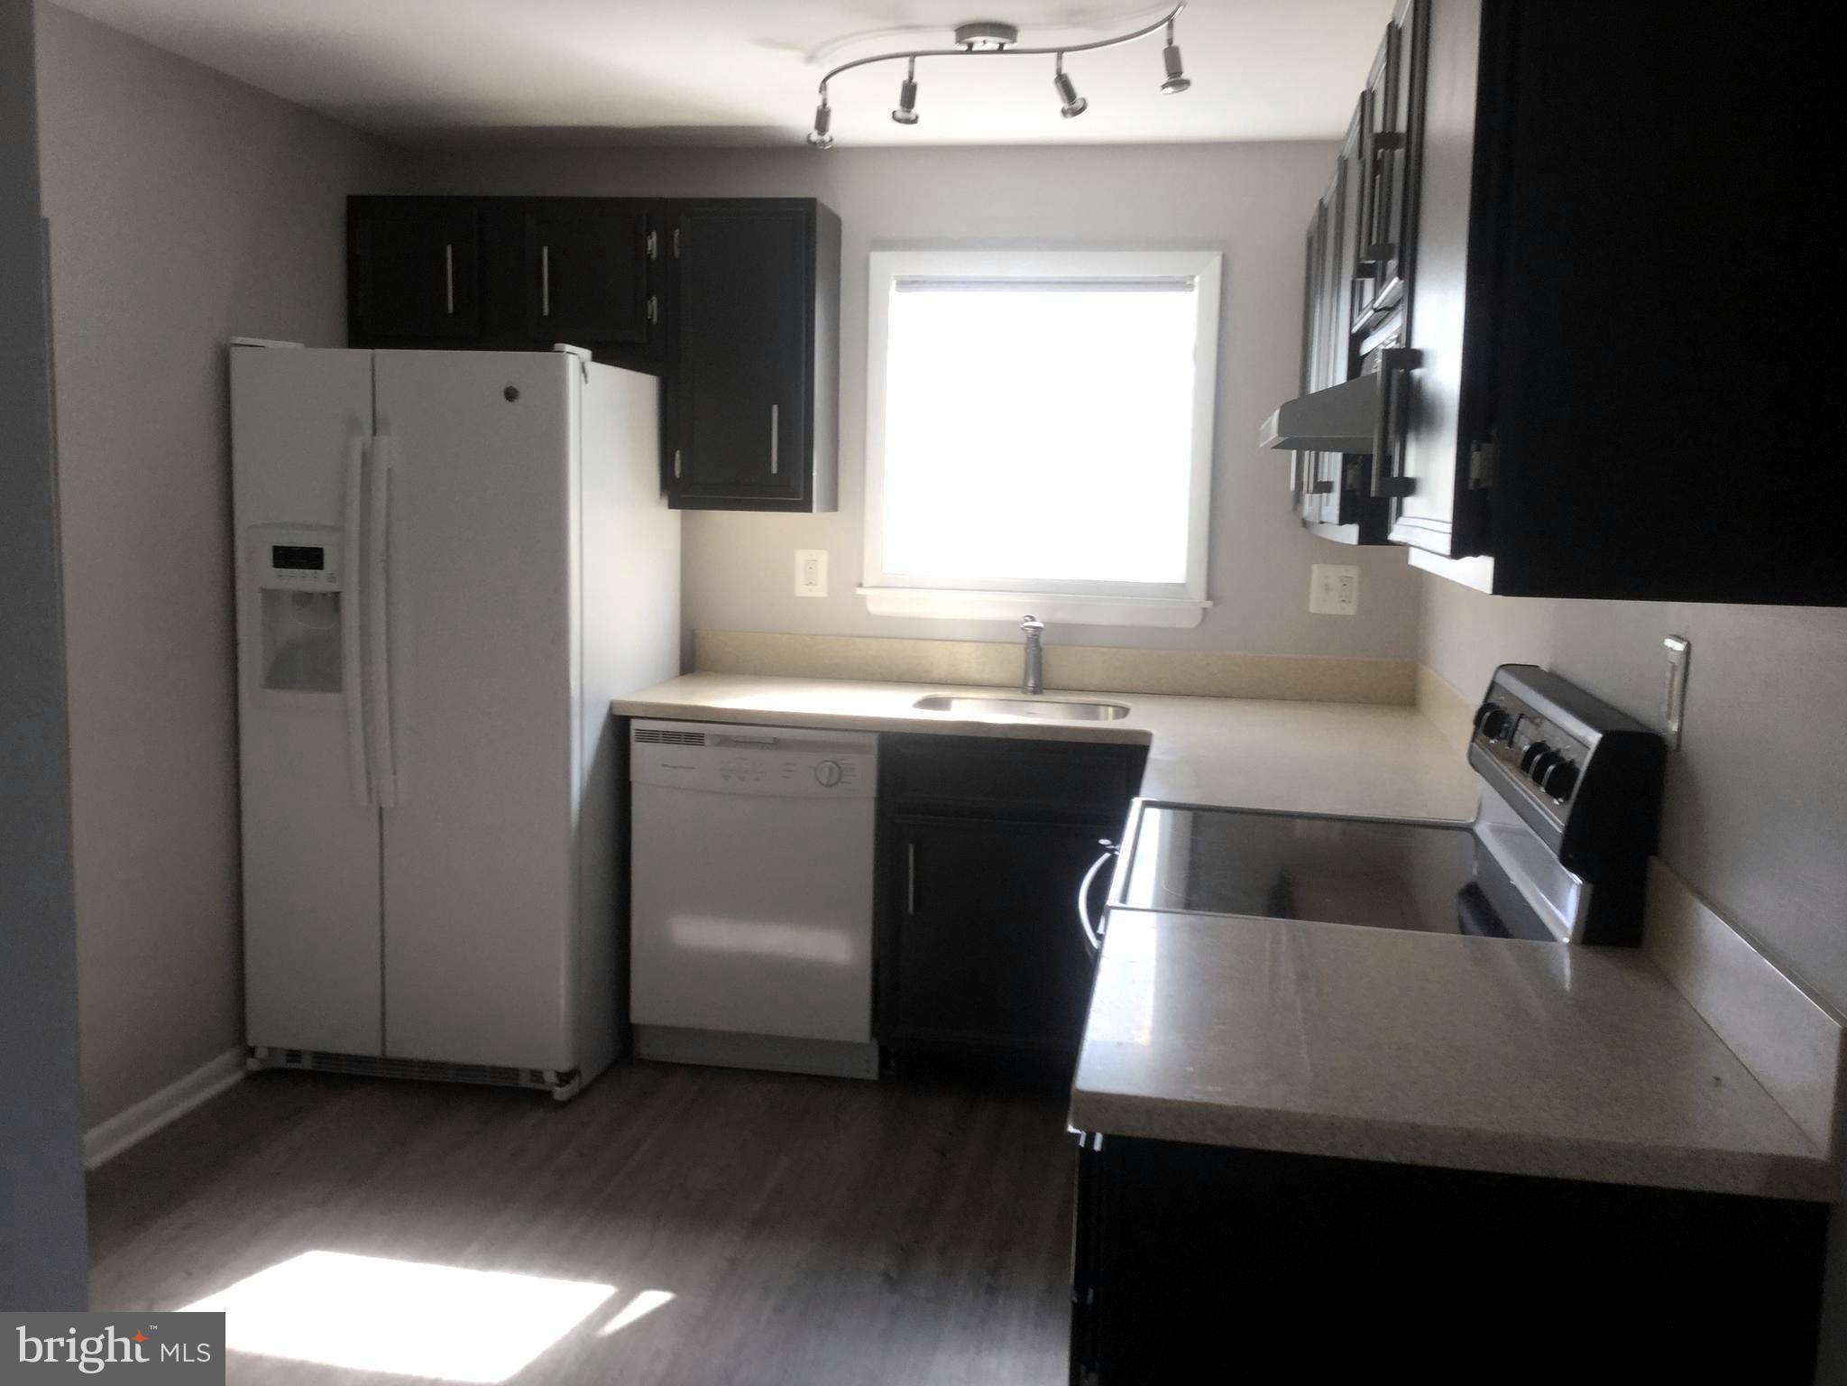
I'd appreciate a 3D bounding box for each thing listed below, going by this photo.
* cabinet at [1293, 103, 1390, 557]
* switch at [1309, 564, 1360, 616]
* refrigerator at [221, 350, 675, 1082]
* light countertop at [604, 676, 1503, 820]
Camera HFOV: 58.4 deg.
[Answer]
[{"bbox_3d":[1.011,-0.710,3.459,0.330,0.760,1.360,3,8,9],"label":"cabinet"},{"bbox_3d":[1.047,-0.262,4.211,0.116,0.121,0.010,3,8,9],"label":"switch"},{"bbox_3d":[-1.117,0.036,4.116,0.810,1.715,0.830,3,8,9],"label":"refrigerator"},{"bbox_3d":[0.191,0.098,3.647,1.900,0.040,1.490,3,8,9],"label":"light countertop"}]

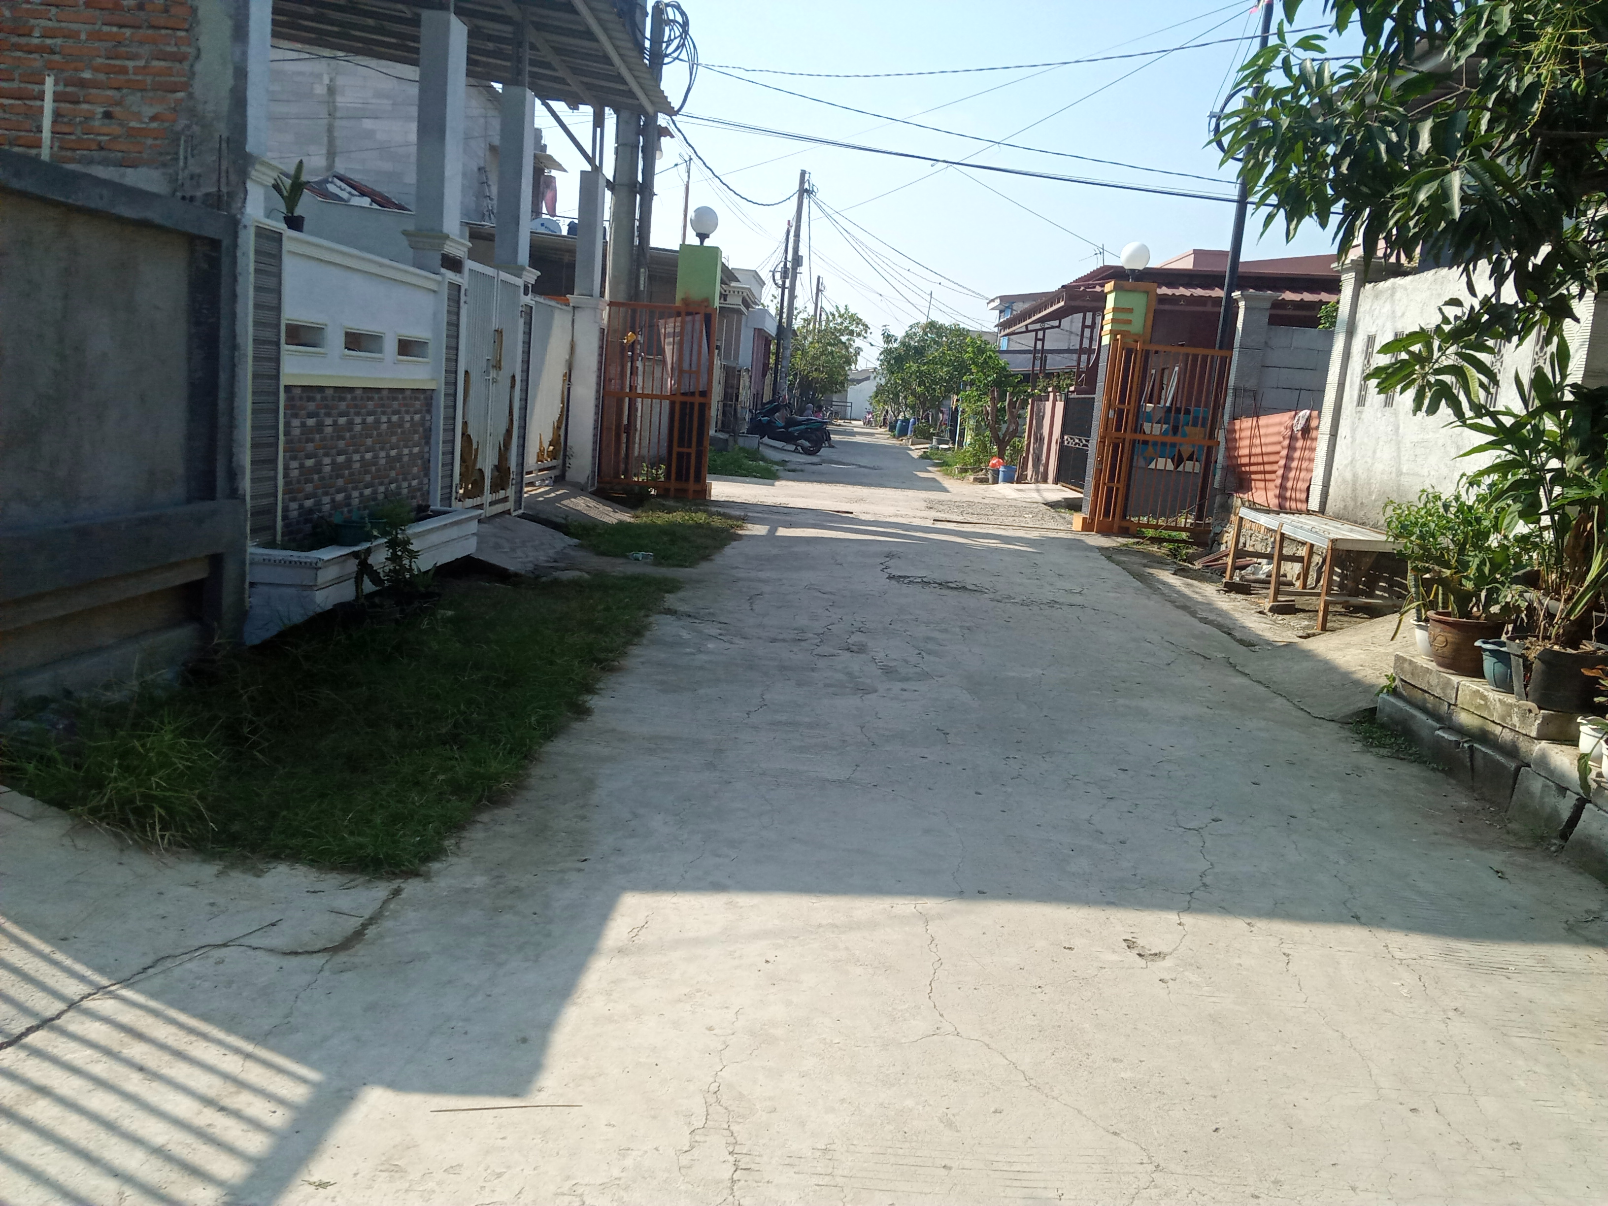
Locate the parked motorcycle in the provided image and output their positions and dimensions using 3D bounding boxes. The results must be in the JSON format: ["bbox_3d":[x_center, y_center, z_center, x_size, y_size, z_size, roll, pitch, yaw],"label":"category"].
[{"bbox_3d":[-0.365,-4.061,30.247,1.900,1.130,0.720,12,10,10],"label":"parked motorcycle"}]

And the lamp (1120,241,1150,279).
[{"bbox_3d":[4.059,-4.206,15.980,0.365,0.480,0.365,5,9,1],"label":"lamp"}]

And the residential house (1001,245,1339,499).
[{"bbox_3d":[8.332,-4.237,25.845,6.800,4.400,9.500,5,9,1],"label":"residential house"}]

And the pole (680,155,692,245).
[{"bbox_3d":[-2.467,-5.781,25.442,0.090,5.690,0.090,5,9,1],"label":"pole"}]

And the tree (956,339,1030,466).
[{"bbox_3d":[4.016,-4.312,27.815,1.500,2.680,1.500,5,9,1],"label":"tree"}]

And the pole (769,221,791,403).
[{"bbox_3d":[-0.632,-7.174,34.613,0.130,5.830,0.130,5,9,1],"label":"pole"}]

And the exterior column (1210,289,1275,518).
[{"bbox_3d":[5.093,-2.240,15.066,0.450,2.660,0.420,5,9,1],"label":"exterior column"}]

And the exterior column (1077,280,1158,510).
[{"bbox_3d":[3.904,-2.452,16.315,0.580,3.050,0.560,5,9,1],"label":"exterior column"}]

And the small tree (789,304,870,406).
[{"bbox_3d":[0.716,-7.540,42.334,2.600,4.130,2.600,5,9,1],"label":"small tree"}]

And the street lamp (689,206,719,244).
[{"bbox_3d":[-1.220,-4.647,15.984,0.355,0.490,0.355,5,9,1],"label":"street lamp"}]

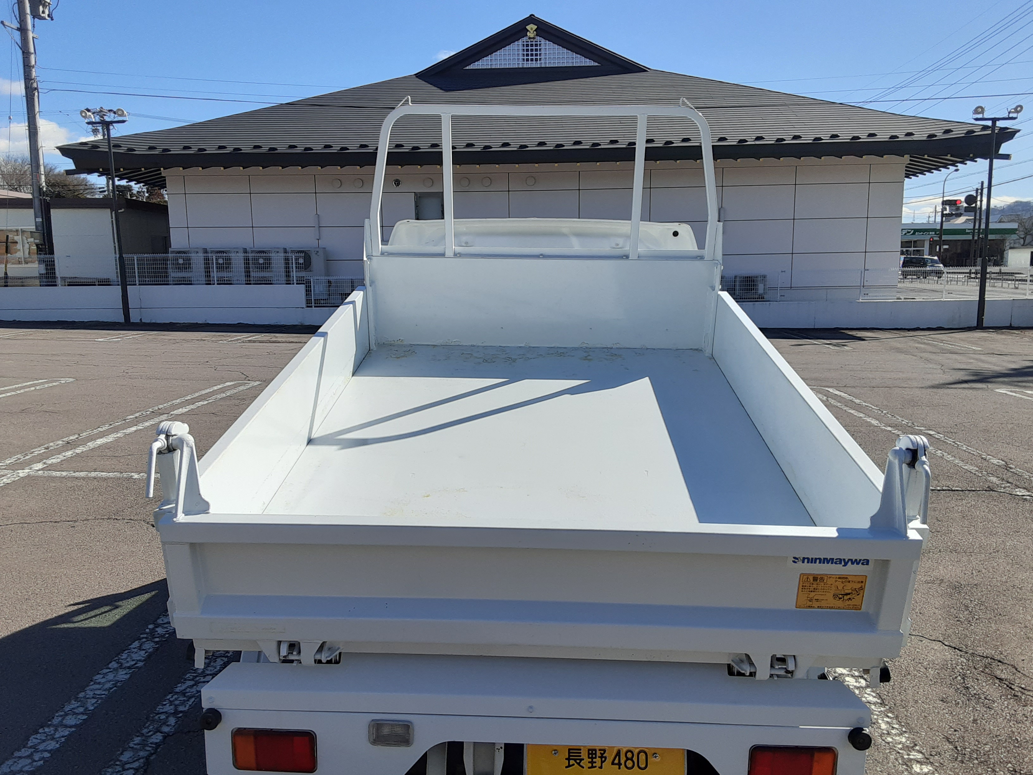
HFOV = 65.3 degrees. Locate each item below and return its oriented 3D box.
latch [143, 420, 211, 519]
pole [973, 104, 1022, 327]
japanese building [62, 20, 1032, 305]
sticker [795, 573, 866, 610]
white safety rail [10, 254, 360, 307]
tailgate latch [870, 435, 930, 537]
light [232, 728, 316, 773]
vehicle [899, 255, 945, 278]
[{"bbox_3d":[-0.621,0.151,1.470,0.098,0.180,0.058,1,20,2],"label":"latch"},{"bbox_3d":[11.294,-4.062,19.286,1.170,5.210,0.350,0,9,2],"label":"pole"},{"bbox_3d":[0.618,-8.028,29.343,23.000,9.000,20.500,0,9,2],"label":"japanese building"},{"bbox_3d":[0.595,0.387,1.522,0.124,0.076,0.004,1,20,2],"label":"sticker"},{"bbox_3d":[-8.377,-2.704,20.373,8.800,1.330,0.080,0,9,2],"label":"white safety rail"},{"bbox_3d":[0.686,0.175,1.431,0.094,0.180,0.058,1,20,2],"label":"tailgate latch"},{"bbox_3d":[-0.495,0.741,1.670,0.170,0.093,0.045,1,9,2],"label":"light"},{"bbox_3d":[31.519,-9.296,62.500,1.500,1.750,3.450,-4,10,-18],"label":"vehicle"}]

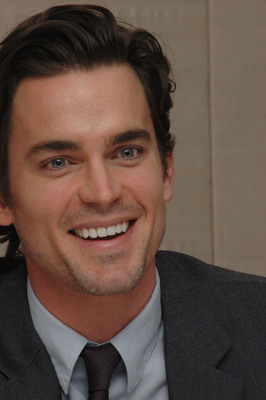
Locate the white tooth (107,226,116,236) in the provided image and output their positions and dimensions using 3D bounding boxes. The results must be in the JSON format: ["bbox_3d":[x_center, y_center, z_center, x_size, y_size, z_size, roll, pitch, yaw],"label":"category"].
[{"bbox_3d":[-0.019,0.028,2.324,0.009,0.009,0.007,-8,1,-20],"label":"white tooth"}]

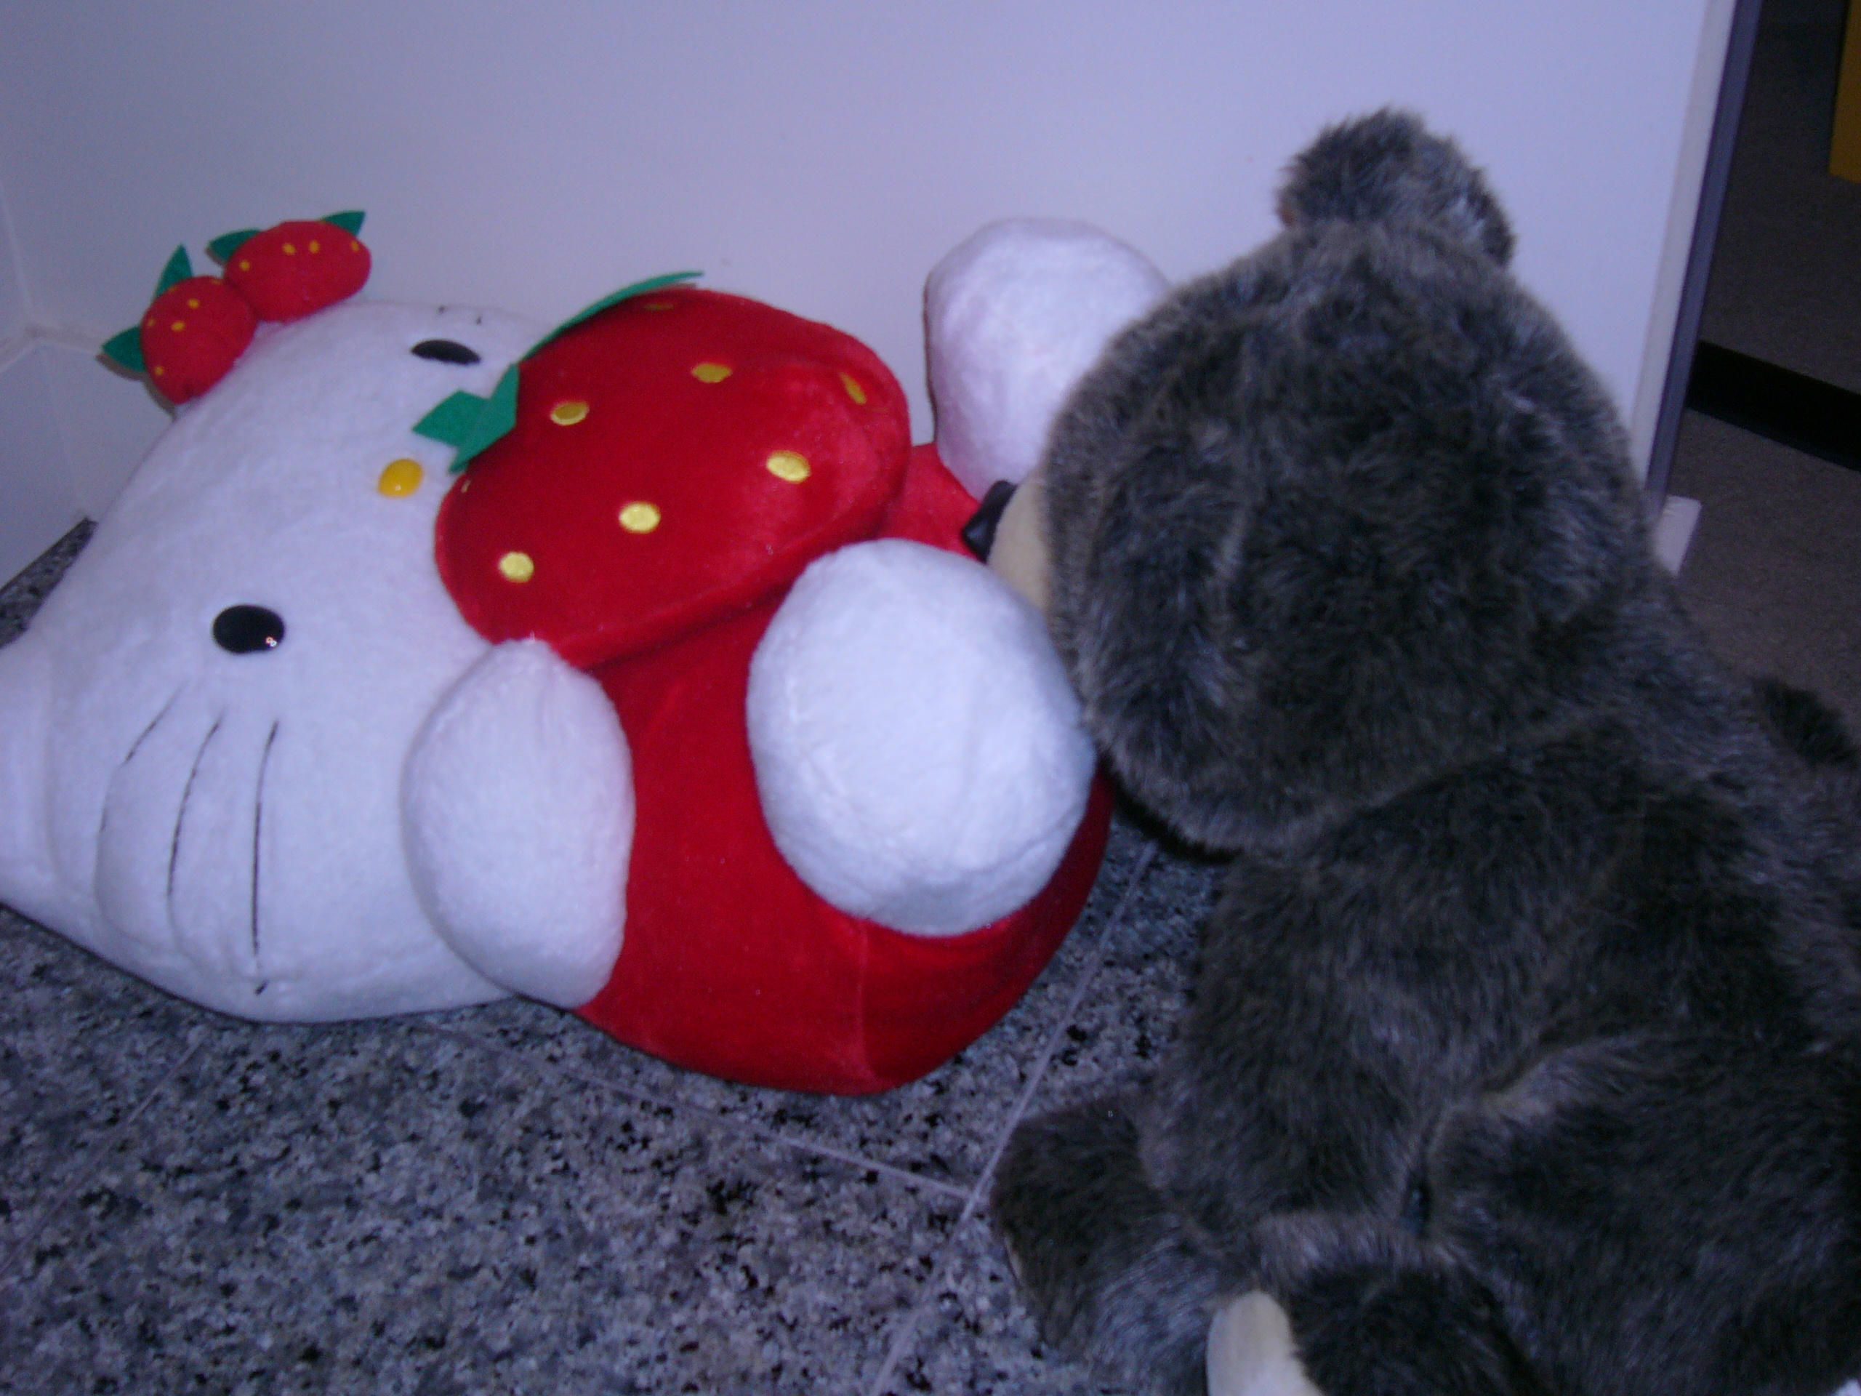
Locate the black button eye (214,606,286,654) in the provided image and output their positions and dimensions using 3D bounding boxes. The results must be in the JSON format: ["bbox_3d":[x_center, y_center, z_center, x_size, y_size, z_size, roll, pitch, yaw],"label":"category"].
[{"bbox_3d":[-0.238,-0.024,0.845,0.029,0.009,0.020,4,68,15],"label":"black button eye"}]

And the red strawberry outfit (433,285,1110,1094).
[{"bbox_3d":[-0.050,-0.007,0.887,0.250,0.245,0.245,10,49,15],"label":"red strawberry outfit"}]

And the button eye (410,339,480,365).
[{"bbox_3d":[-0.189,-0.135,0.942,0.029,0.009,0.020,10,34,15],"label":"button eye"}]

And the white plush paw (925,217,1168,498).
[{"bbox_3d":[0.046,-0.120,0.871,0.102,0.115,0.098,10,49,15],"label":"white plush paw"}]

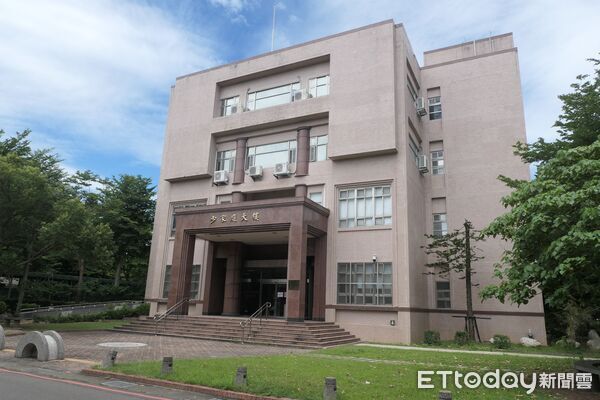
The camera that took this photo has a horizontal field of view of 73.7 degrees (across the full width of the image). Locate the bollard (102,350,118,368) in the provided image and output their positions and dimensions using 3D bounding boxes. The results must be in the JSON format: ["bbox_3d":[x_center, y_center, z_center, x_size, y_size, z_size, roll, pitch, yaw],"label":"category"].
[{"bbox_3d":[-4.461,3.749,9.419,0.230,0.370,0.230,24,-14,-18],"label":"bollard"}]

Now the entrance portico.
[{"bbox_3d":[-2.886,3.388,21.724,8.269,5.735,3.128,-5,-16,26],"label":"entrance portico"}]

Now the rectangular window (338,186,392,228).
[{"bbox_3d":[3.492,0.448,21.638,3.010,2.202,0.150,-5,-16,26],"label":"rectangular window"}]

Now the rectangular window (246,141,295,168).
[{"bbox_3d":[-1.813,-2.885,25.991,3.898,1.612,0.116,-5,-16,26],"label":"rectangular window"}]

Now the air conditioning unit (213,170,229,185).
[{"bbox_3d":[-5.016,-1.470,25.559,0.800,0.660,0.330,-5,-16,26],"label":"air conditioning unit"}]

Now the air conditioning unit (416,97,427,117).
[{"bbox_3d":[7.502,-5.866,24.699,0.330,0.640,0.820,-5,-16,26],"label":"air conditioning unit"}]

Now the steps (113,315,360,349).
[{"bbox_3d":[-3.144,6.461,20.260,11.264,0.777,5.220,-5,-16,26],"label":"steps"}]

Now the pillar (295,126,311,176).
[{"bbox_3d":[0.195,-2.960,24.698,0.847,3.074,0.812,2,-14,1],"label":"pillar"}]

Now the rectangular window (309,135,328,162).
[{"bbox_3d":[1.107,-2.975,23.315,1.400,1.559,0.130,-5,-16,26],"label":"rectangular window"}]

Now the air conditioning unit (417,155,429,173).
[{"bbox_3d":[7.648,-2.256,24.765,0.325,0.742,0.870,-5,-16,26],"label":"air conditioning unit"}]

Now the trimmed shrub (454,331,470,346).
[{"bbox_3d":[7.696,6.565,19.001,0.700,0.680,0.700,-5,-16,26],"label":"trimmed shrub"}]

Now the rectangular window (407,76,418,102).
[{"bbox_3d":[7.172,-6.689,25.537,0.128,1.624,3.538,-5,-16,26],"label":"rectangular window"}]

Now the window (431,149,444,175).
[{"bbox_3d":[9.097,-2.418,26.308,0.800,1.659,0.139,-5,-16,26],"label":"window"}]

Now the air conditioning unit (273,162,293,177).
[{"bbox_3d":[-1.020,-1.821,23.577,0.800,0.600,0.330,-5,-16,26],"label":"air conditioning unit"}]

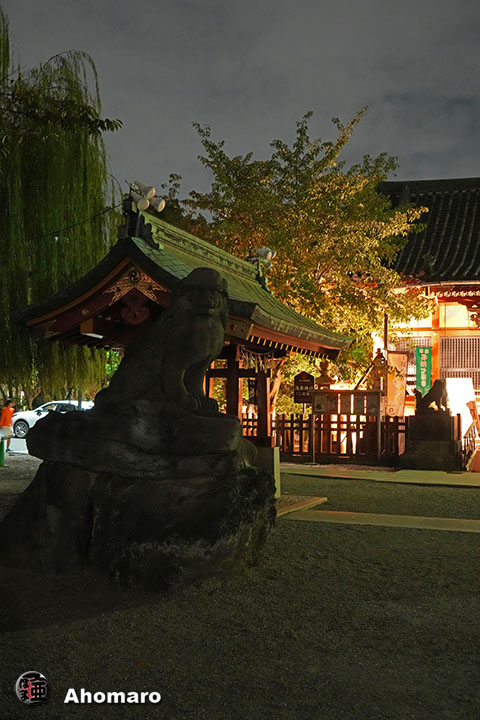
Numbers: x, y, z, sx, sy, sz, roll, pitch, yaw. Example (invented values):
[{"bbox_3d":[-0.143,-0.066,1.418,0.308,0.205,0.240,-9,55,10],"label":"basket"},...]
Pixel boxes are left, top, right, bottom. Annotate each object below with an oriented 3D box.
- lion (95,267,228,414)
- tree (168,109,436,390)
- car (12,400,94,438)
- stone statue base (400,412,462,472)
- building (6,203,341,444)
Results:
[{"bbox_3d":[-0.740,-0.173,7.269,1.140,1.400,0.620,-2,-3,27],"label":"lion"},{"bbox_3d":[1.750,-1.912,20.427,6.500,9.100,6.200,0,-3,0],"label":"tree"},{"bbox_3d":[-7.900,2.492,32.915,4.500,1.640,1.820,-1,-3,10],"label":"car"},{"bbox_3d":[4.250,1.726,16.633,1.280,1.250,1.150,-1,-3,20],"label":"stone statue base"},{"bbox_3d":[-0.430,-0.033,11.311,3.250,3.600,4.600,-1,-3,20],"label":"building"}]

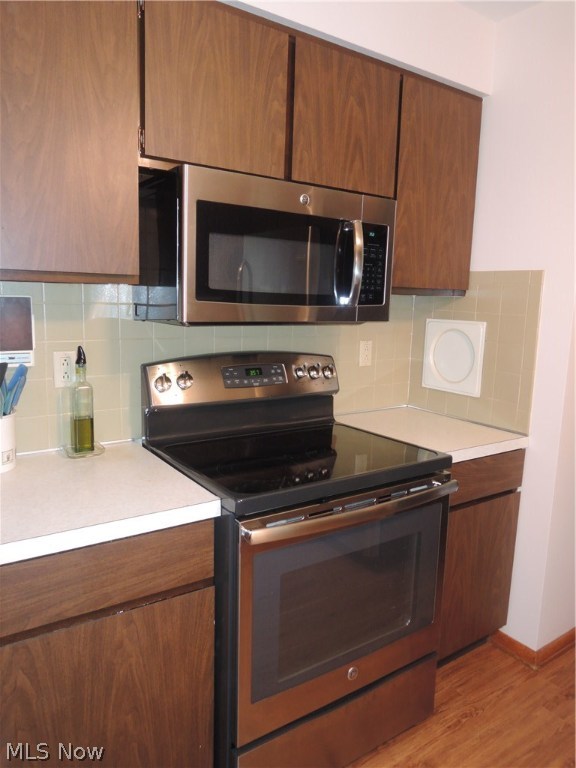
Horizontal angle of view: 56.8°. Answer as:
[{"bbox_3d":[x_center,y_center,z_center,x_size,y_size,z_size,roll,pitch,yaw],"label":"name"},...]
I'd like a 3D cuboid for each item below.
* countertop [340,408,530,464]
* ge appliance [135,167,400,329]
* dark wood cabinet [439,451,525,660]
[{"bbox_3d":[0.521,0.191,2.137,0.518,0.043,0.630,-5,11,-33],"label":"countertop"},{"bbox_3d":[-0.060,-0.420,1.782,0.762,0.415,0.396,-5,11,-33],"label":"ge appliance"},{"bbox_3d":[0.508,0.590,2.207,0.518,0.768,0.620,-5,11,-33],"label":"dark wood cabinet"}]

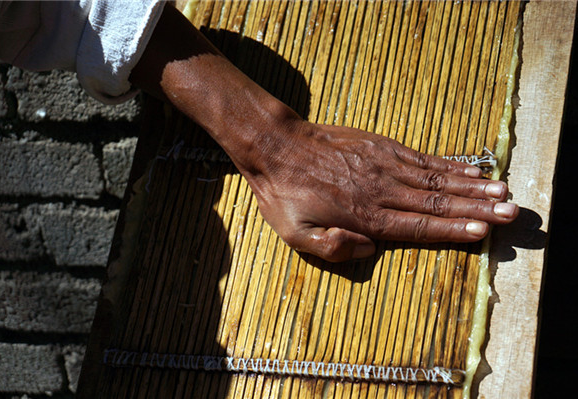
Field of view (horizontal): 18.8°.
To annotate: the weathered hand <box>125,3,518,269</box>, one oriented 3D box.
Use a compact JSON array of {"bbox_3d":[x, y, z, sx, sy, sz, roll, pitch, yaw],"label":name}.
[{"bbox_3d":[0.018,-0.027,1.220,0.282,0.090,0.113,23,67,9],"label":"weathered hand"}]

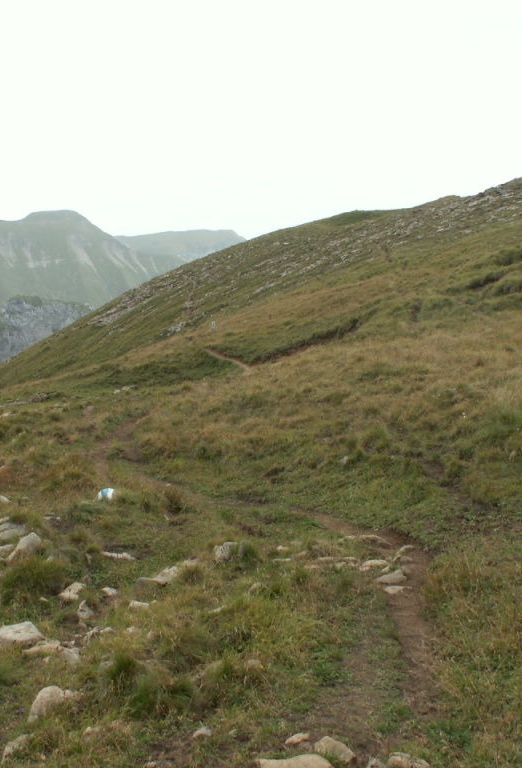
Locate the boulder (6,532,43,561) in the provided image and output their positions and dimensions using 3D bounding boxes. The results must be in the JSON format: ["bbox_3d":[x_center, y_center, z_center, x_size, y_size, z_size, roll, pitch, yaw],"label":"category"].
[{"bbox_3d":[-2.287,1.584,9.970,0.336,0.280,0.243,-1,2,-15],"label":"boulder"}]

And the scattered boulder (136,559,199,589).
[{"bbox_3d":[-0.742,1.529,8.309,0.483,0.217,0.323,-1,2,-20],"label":"scattered boulder"}]

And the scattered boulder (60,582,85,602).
[{"bbox_3d":[-1.369,1.514,7.519,0.171,0.116,0.128,-1,3,-10],"label":"scattered boulder"}]

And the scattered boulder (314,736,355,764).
[{"bbox_3d":[0.307,1.529,4.320,0.175,0.086,0.120,2,4,30],"label":"scattered boulder"}]

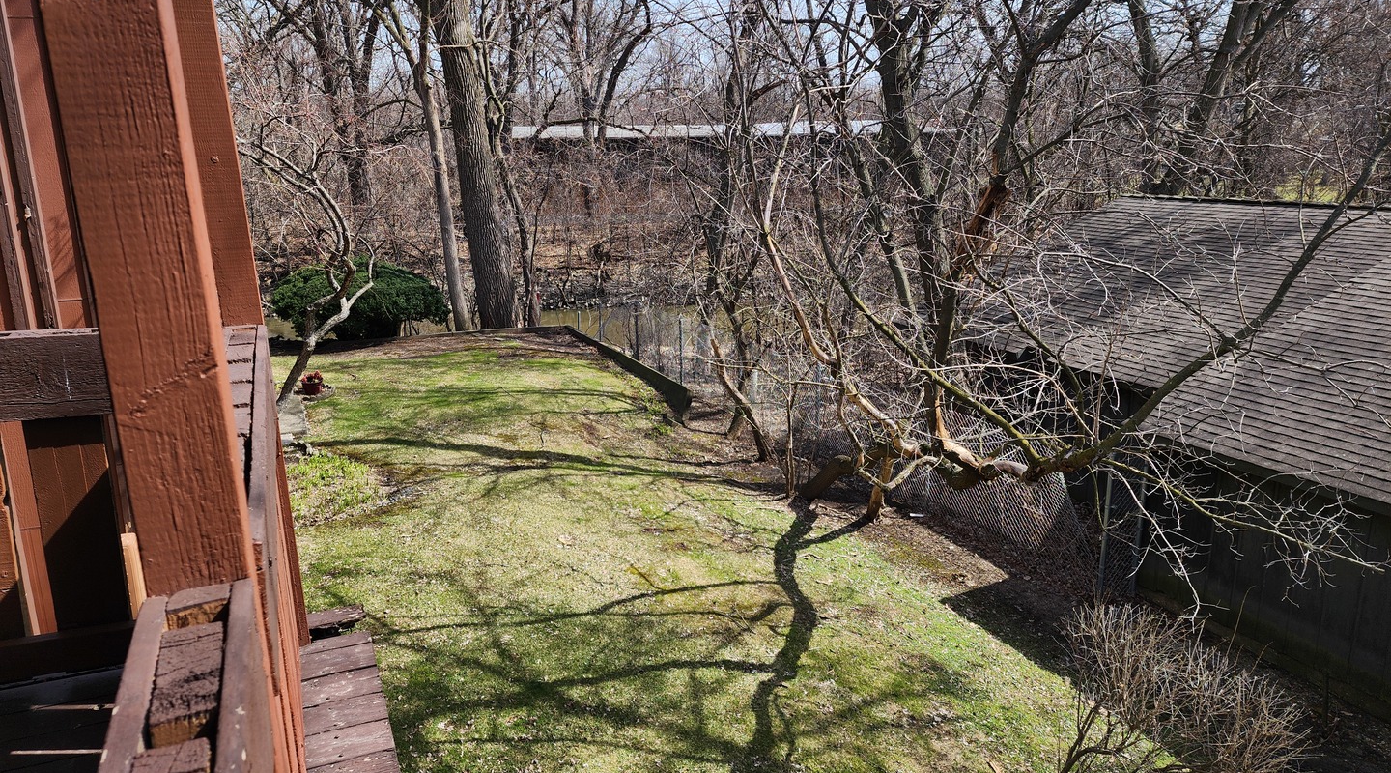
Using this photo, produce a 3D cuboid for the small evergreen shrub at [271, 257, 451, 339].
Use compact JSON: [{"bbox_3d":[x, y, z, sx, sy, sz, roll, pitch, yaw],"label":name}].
[{"bbox_3d":[-7.358,-1.921,20.502,3.750,1.800,3.400,-6,15,-19],"label":"small evergreen shrub"}]

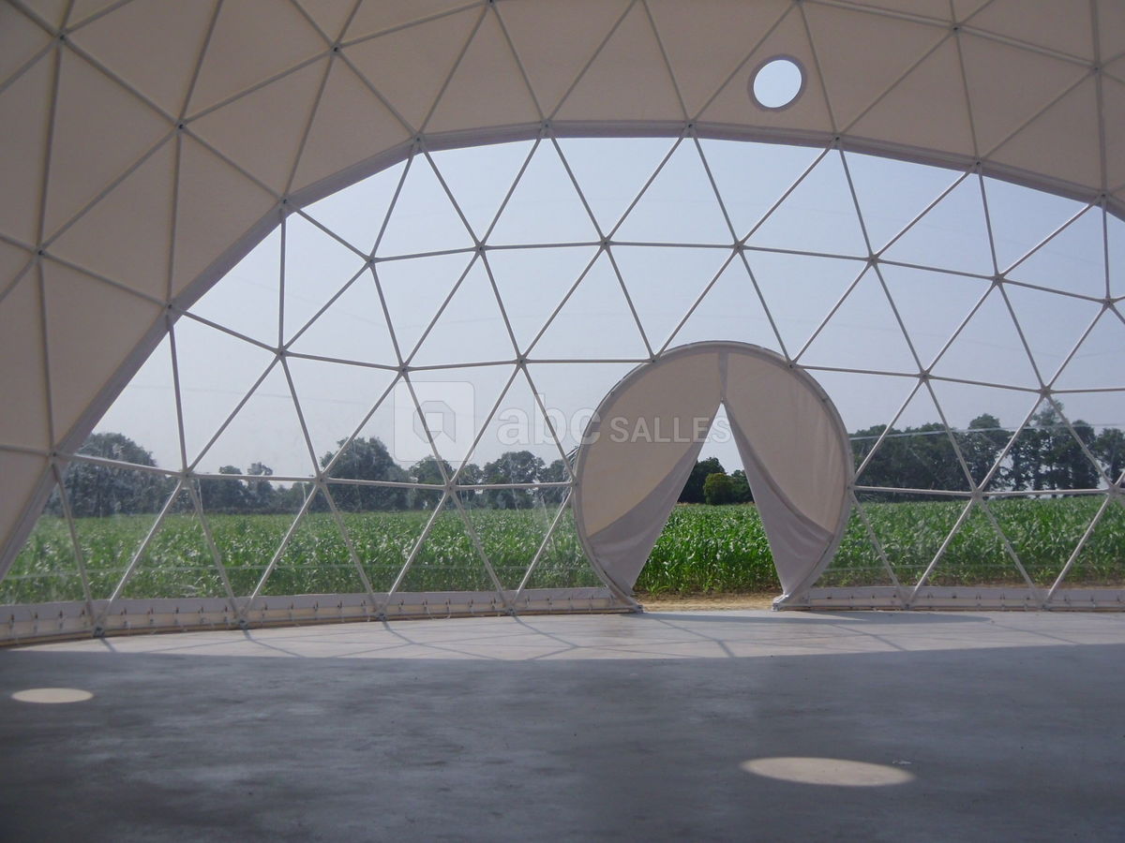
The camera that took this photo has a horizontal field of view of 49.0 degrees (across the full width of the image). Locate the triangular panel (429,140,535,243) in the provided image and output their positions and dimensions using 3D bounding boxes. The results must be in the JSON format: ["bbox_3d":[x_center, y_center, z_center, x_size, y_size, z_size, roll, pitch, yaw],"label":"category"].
[{"bbox_3d":[-1.429,-3.674,19.033,1.733,1.786,0.070,5,28,-40],"label":"triangular panel"}]

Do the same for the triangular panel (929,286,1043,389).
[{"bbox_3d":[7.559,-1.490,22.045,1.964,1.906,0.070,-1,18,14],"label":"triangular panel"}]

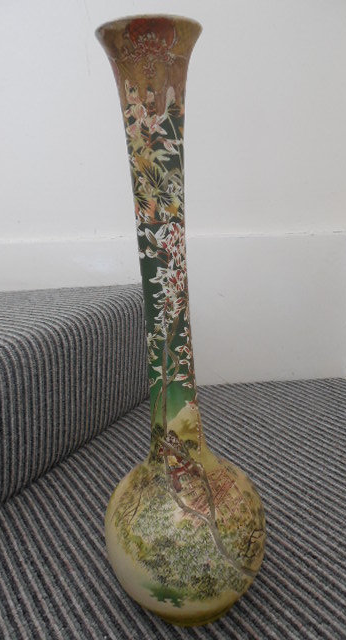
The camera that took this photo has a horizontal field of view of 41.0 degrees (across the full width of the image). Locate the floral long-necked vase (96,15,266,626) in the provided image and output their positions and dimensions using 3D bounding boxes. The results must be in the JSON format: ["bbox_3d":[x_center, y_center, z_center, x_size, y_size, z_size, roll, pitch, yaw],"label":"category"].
[{"bbox_3d":[-0.001,0.036,0.358,0.137,0.455,0.137,-4,17,0],"label":"floral long-necked vase"}]

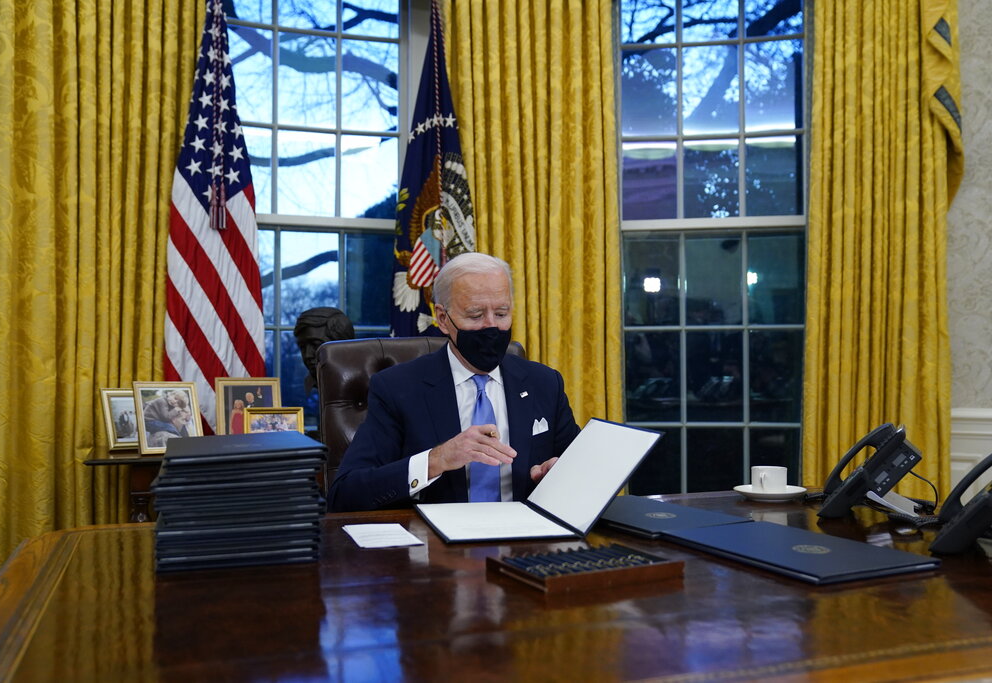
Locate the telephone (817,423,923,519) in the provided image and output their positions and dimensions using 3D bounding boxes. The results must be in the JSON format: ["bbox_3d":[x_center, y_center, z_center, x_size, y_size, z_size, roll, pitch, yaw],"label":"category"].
[{"bbox_3d":[0.779,0.262,1.922,0.210,0.182,0.240,-1,-2,15],"label":"telephone"}]

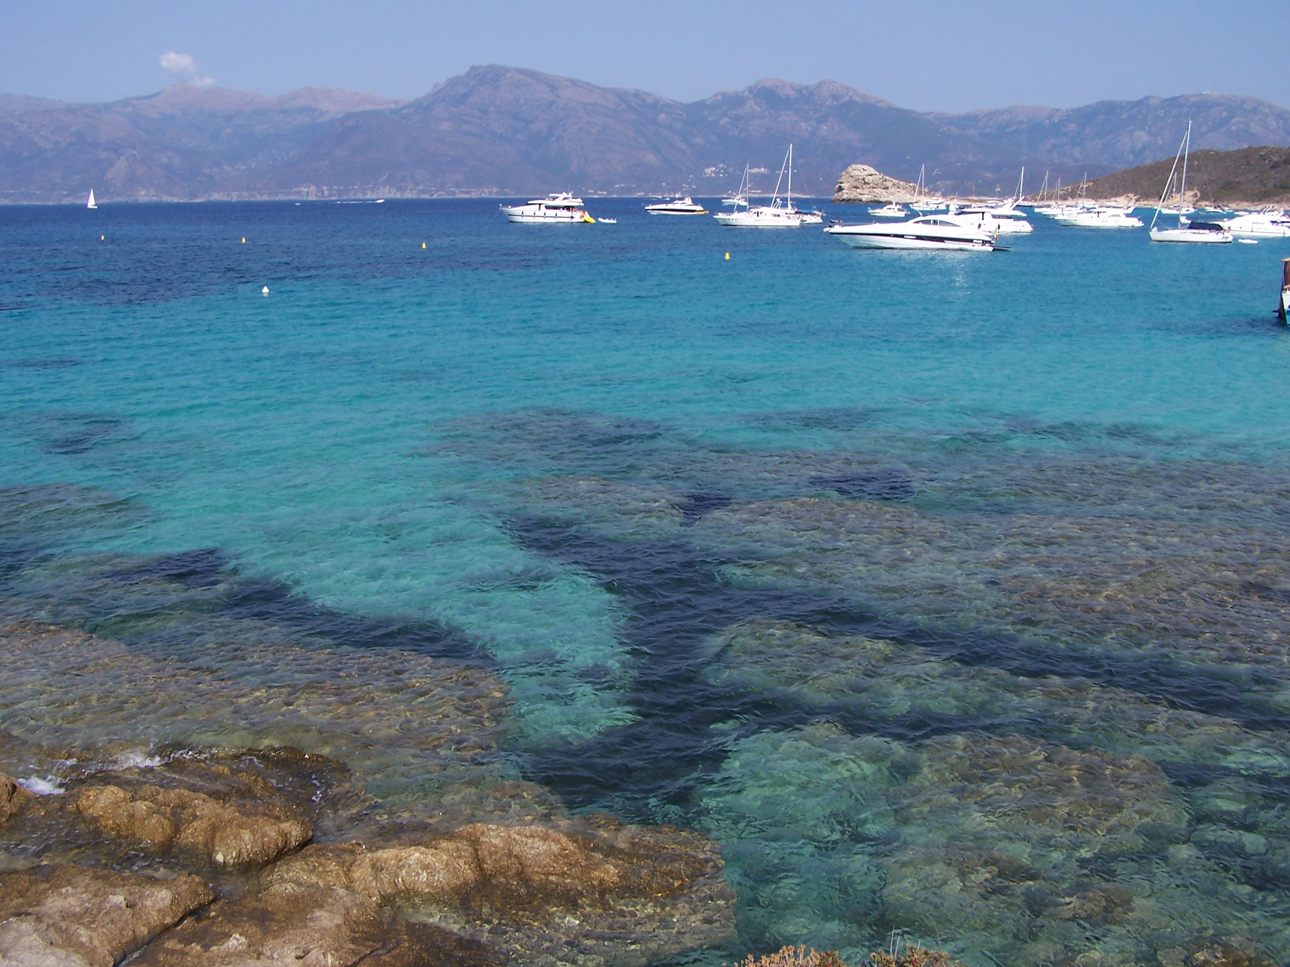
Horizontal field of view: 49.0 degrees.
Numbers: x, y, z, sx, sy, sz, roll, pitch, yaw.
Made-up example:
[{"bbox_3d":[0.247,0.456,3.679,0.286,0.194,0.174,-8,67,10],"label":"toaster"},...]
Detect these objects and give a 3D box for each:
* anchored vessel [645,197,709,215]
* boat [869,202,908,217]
[{"bbox_3d":[9.760,-84.150,428.430,19.120,5.750,4.900,1,12,5],"label":"anchored vessel"},{"bbox_3d":[67.490,-75.880,392.700,11.100,4.330,3.800,3,12,14],"label":"boat"}]

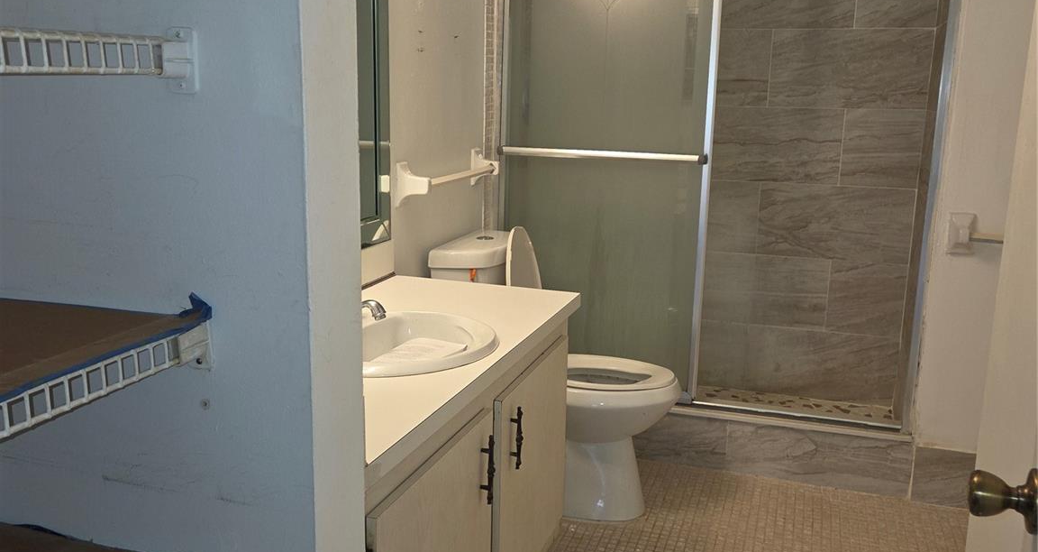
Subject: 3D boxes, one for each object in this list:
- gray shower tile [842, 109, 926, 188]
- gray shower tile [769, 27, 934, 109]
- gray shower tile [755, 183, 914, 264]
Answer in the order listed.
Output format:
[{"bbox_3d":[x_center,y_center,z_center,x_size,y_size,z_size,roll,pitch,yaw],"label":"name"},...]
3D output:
[{"bbox_3d":[1.448,-0.505,3.664,0.295,0.305,0.015,5,13,18],"label":"gray shower tile"},{"bbox_3d":[1.310,-0.819,3.646,0.598,0.305,0.015,5,13,18],"label":"gray shower tile"},{"bbox_3d":[1.298,-0.217,3.777,0.598,0.305,0.015,5,13,18],"label":"gray shower tile"}]

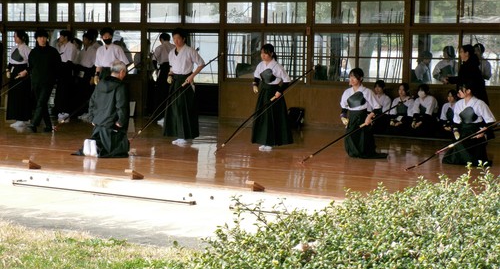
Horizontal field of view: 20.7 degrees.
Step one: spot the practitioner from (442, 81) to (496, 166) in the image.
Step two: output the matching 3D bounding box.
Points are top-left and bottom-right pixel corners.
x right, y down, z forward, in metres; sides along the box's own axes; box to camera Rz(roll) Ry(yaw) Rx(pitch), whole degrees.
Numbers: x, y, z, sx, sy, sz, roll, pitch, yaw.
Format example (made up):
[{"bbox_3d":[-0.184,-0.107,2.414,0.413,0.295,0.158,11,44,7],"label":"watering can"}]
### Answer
[{"bbox_3d":[2.907,-0.152,18.120,0.560,1.060,0.700,4,5,41],"label":"practitioner"}]

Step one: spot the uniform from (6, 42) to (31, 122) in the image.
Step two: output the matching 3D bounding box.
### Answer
[{"bbox_3d":[-3.906,-0.896,23.200,0.400,1.353,0.480,-2,5,-35],"label":"uniform"}]

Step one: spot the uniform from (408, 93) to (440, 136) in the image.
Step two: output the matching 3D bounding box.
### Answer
[{"bbox_3d":[2.858,-0.313,22.600,0.520,0.720,0.600,4,5,35],"label":"uniform"}]

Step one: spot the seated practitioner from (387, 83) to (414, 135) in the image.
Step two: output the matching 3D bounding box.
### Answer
[{"bbox_3d":[2.542,-0.444,23.044,0.480,0.809,0.640,4,6,37],"label":"seated practitioner"}]

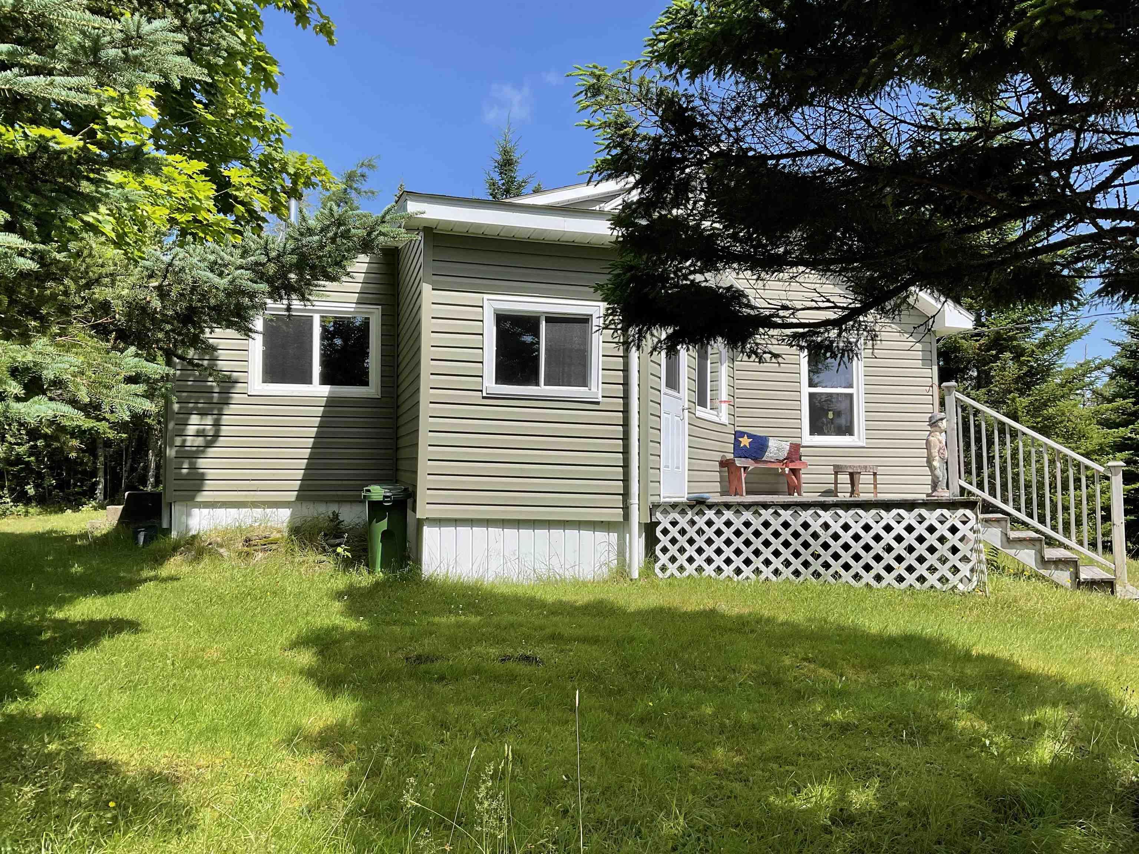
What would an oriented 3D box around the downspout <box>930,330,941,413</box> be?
[{"bbox_3d":[4.734,-0.180,12.327,0.085,2.150,0.085,1,-3,-17],"label":"downspout"}]

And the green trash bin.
[{"bbox_3d":[-1.523,0.845,7.944,0.410,0.740,0.440,1,-3,-11],"label":"green trash bin"}]

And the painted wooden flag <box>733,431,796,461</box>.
[{"bbox_3d":[2.320,0.230,11.180,1.000,0.330,0.130,3,-4,-32],"label":"painted wooden flag"}]

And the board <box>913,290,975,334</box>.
[{"bbox_3d":[4.779,-1.474,12.226,0.800,0.513,0.300,1,-3,-17],"label":"board"}]

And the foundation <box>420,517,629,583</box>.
[{"bbox_3d":[-0.351,1.012,7.780,1.703,0.509,0.120,1,-3,-12],"label":"foundation"}]

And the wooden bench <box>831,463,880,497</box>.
[{"bbox_3d":[3.432,0.658,11.431,0.380,0.390,0.380,2,-4,-34],"label":"wooden bench"}]

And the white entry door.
[{"bbox_3d":[0.984,-0.358,8.915,0.100,2.080,0.900,-1,-4,21],"label":"white entry door"}]

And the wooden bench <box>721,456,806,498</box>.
[{"bbox_3d":[2.251,0.597,10.973,1.319,0.431,0.274,3,-4,-42],"label":"wooden bench"}]

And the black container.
[{"bbox_3d":[-4.178,1.054,9.375,0.240,0.220,0.240,1,-3,-17],"label":"black container"}]

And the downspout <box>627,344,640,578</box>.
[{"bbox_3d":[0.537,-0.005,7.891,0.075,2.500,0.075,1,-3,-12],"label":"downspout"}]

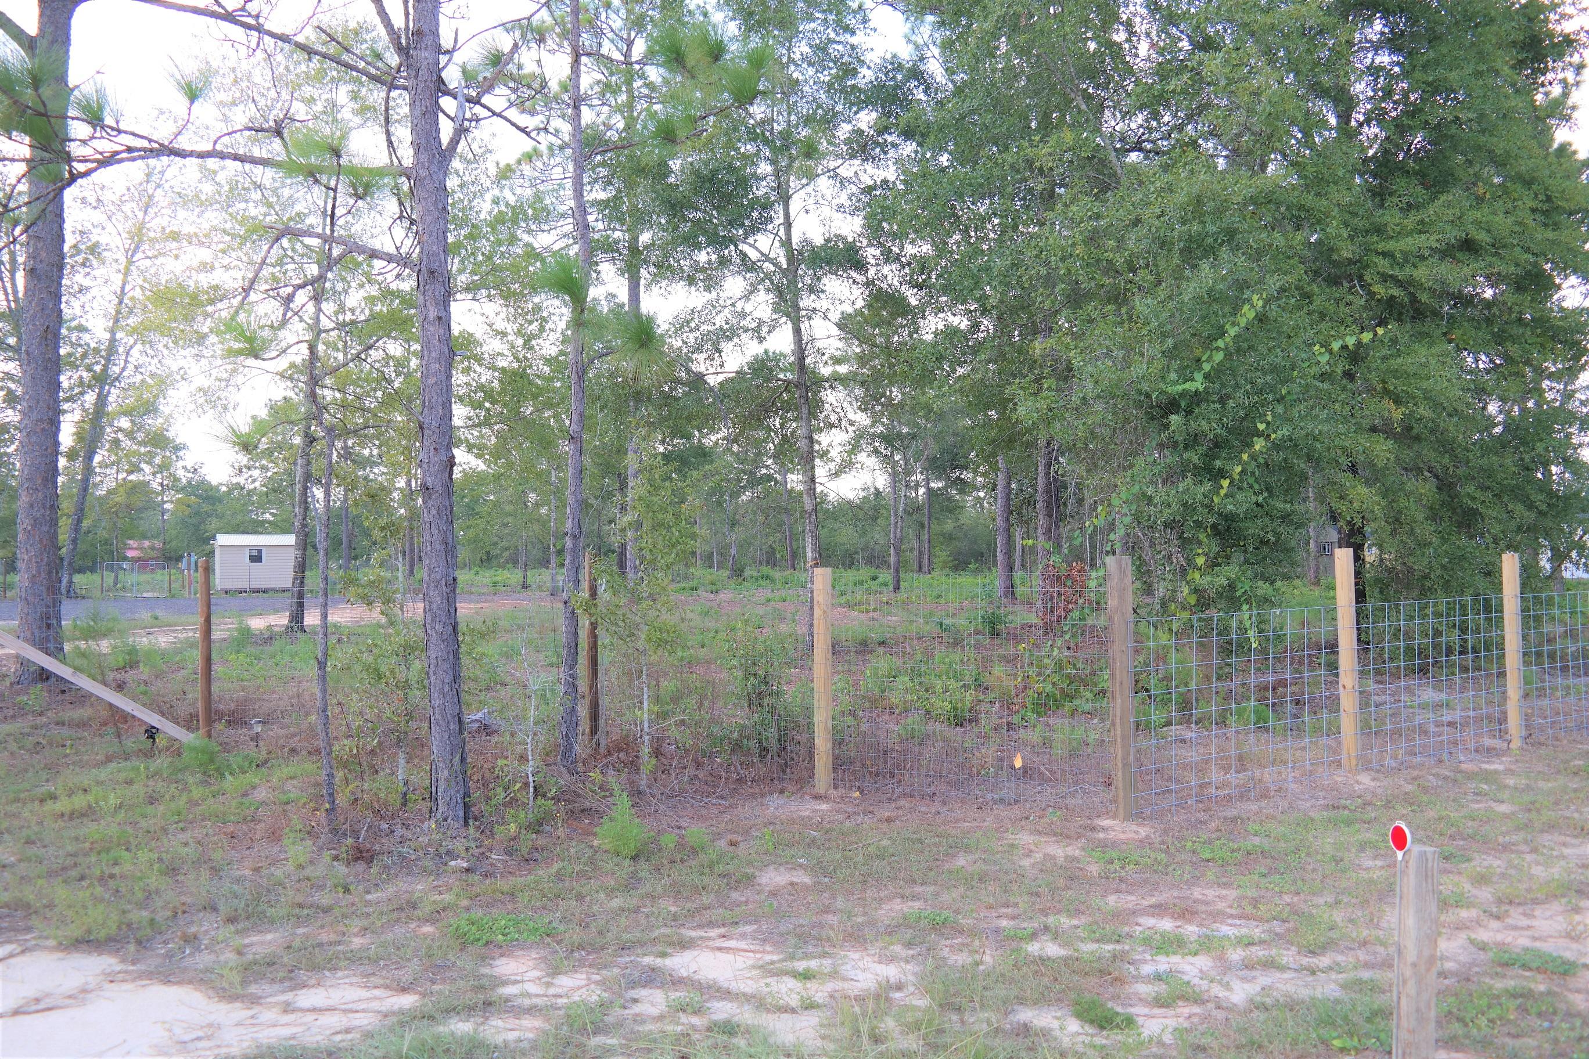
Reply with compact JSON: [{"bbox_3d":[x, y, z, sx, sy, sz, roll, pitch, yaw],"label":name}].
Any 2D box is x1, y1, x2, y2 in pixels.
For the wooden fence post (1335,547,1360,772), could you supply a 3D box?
[{"bbox_3d":[3.977,0.947,8.570,0.130,1.610,0.130,-2,-2,33],"label":"wooden fence post"}]

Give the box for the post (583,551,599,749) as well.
[{"bbox_3d":[-1.555,0.928,9.130,0.100,1.530,0.100,-2,-2,27],"label":"post"}]

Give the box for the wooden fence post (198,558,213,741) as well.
[{"bbox_3d":[-4.953,1.023,10.020,0.100,1.570,0.100,-1,-1,15],"label":"wooden fence post"}]

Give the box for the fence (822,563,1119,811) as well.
[{"bbox_3d":[1.133,1.041,7.740,1.950,1.480,0.040,-2,-2,27],"label":"fence"}]

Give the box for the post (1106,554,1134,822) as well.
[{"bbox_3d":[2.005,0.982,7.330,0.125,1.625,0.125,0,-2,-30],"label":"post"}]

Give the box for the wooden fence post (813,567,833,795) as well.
[{"bbox_3d":[0.192,1.044,8.210,0.120,1.555,0.120,-1,-1,0],"label":"wooden fence post"}]

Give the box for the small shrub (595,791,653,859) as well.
[{"bbox_3d":[-0.924,1.593,6.450,0.310,0.360,0.300,-1,-1,0],"label":"small shrub"}]

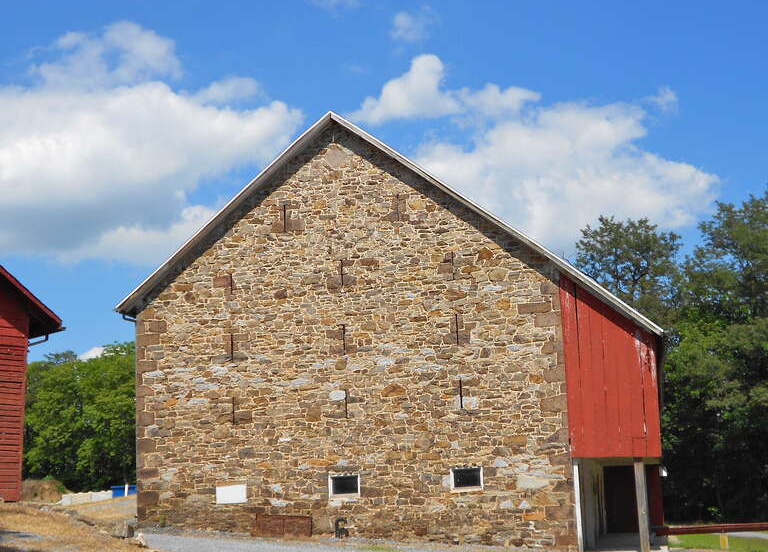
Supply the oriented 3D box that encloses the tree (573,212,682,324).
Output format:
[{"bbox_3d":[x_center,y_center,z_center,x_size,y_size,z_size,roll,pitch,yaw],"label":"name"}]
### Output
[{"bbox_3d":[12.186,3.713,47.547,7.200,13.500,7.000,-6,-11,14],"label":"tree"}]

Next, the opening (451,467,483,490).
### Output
[{"bbox_3d":[1.989,4.883,23.002,0.750,0.550,0.150,-4,-11,4],"label":"opening"}]

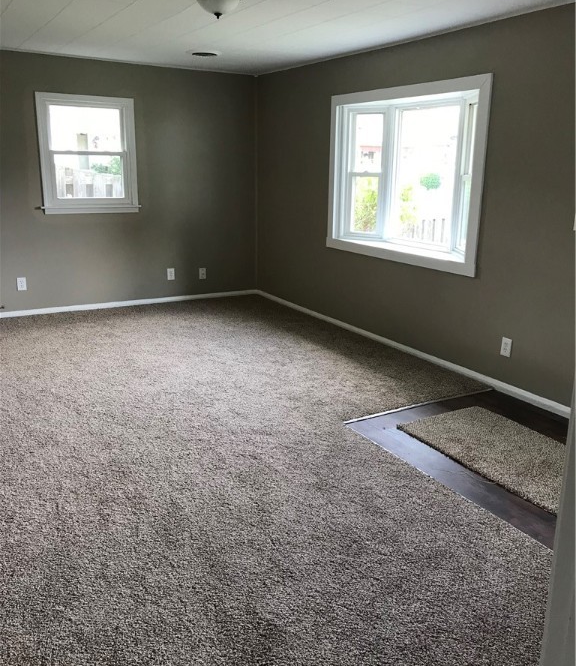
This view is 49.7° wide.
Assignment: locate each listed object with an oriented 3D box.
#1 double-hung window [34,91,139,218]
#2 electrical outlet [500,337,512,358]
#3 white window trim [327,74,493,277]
[{"bbox_3d":[-1.869,-1.674,5.879,0.900,1.070,0.080,-8,18,-30],"label":"double-hung window"},{"bbox_3d":[1.458,0.100,4.155,0.012,0.121,0.075,-8,18,-30],"label":"electrical outlet"},{"bbox_3d":[0.851,-1.236,4.910,0.090,1.325,1.820,-8,18,-30],"label":"white window trim"}]

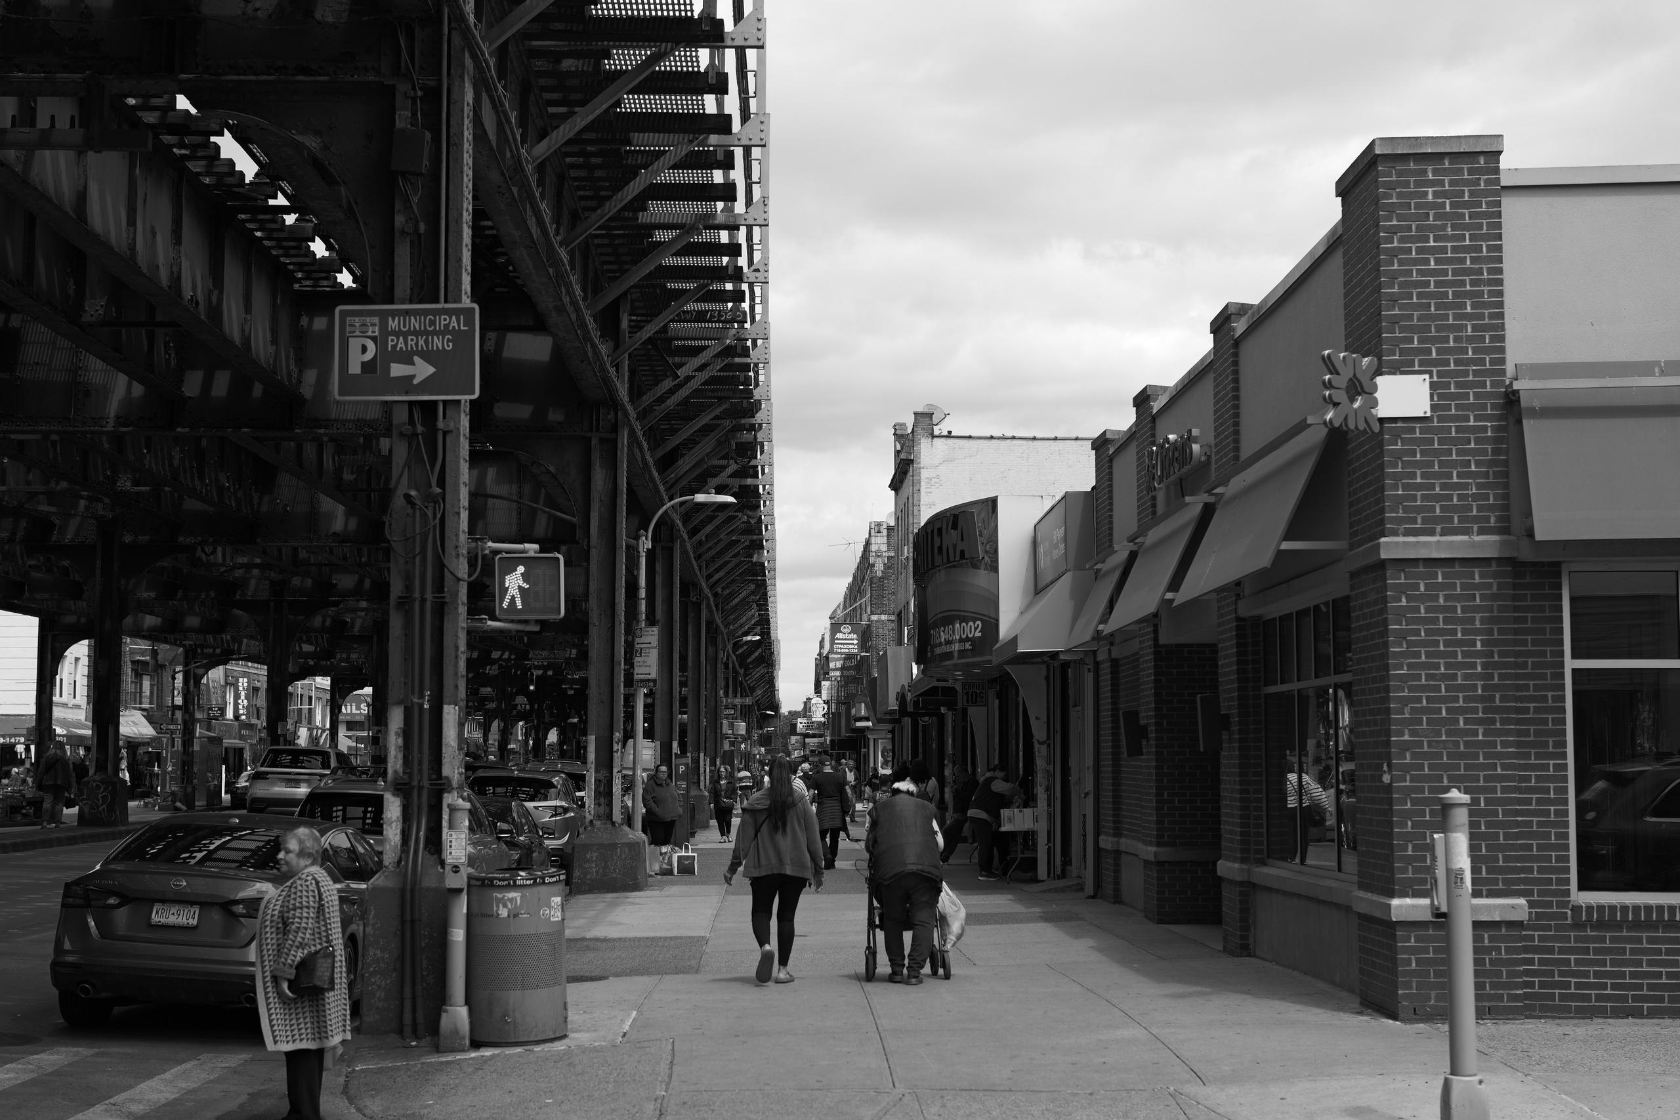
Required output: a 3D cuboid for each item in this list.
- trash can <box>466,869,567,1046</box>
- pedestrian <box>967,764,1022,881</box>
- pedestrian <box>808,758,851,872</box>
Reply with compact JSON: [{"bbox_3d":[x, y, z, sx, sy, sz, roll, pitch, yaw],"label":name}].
[{"bbox_3d":[-1.931,2.375,13.900,0.600,0.970,0.600,0,-5,-1],"label":"trash can"},{"bbox_3d":[2.076,3.519,31.400,0.720,1.560,0.520,1,-5,-11],"label":"pedestrian"},{"bbox_3d":[-0.133,3.660,33.711,0.580,1.650,0.500,0,-5,0],"label":"pedestrian"}]

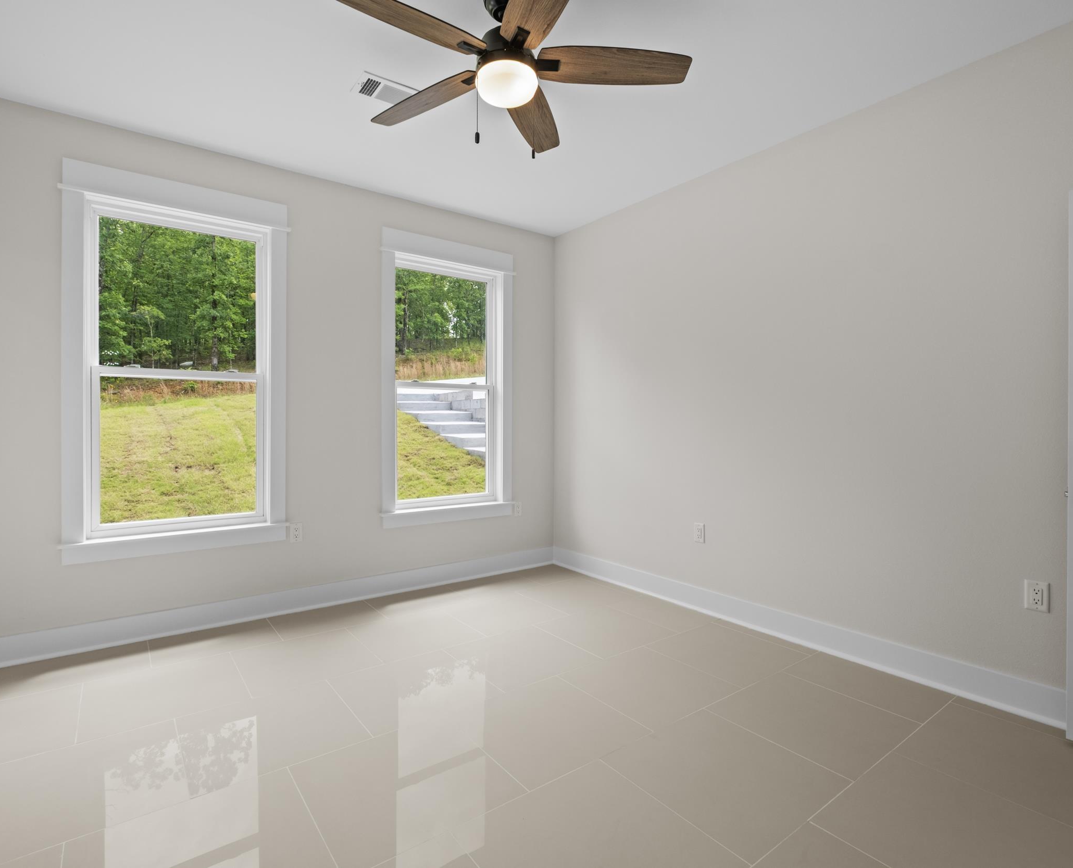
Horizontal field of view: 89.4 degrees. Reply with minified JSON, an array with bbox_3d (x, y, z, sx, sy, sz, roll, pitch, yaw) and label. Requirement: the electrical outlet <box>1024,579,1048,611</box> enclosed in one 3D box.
[{"bbox_3d":[2.009,0.649,2.173,0.010,0.117,0.075,0,0,-37],"label":"electrical outlet"}]

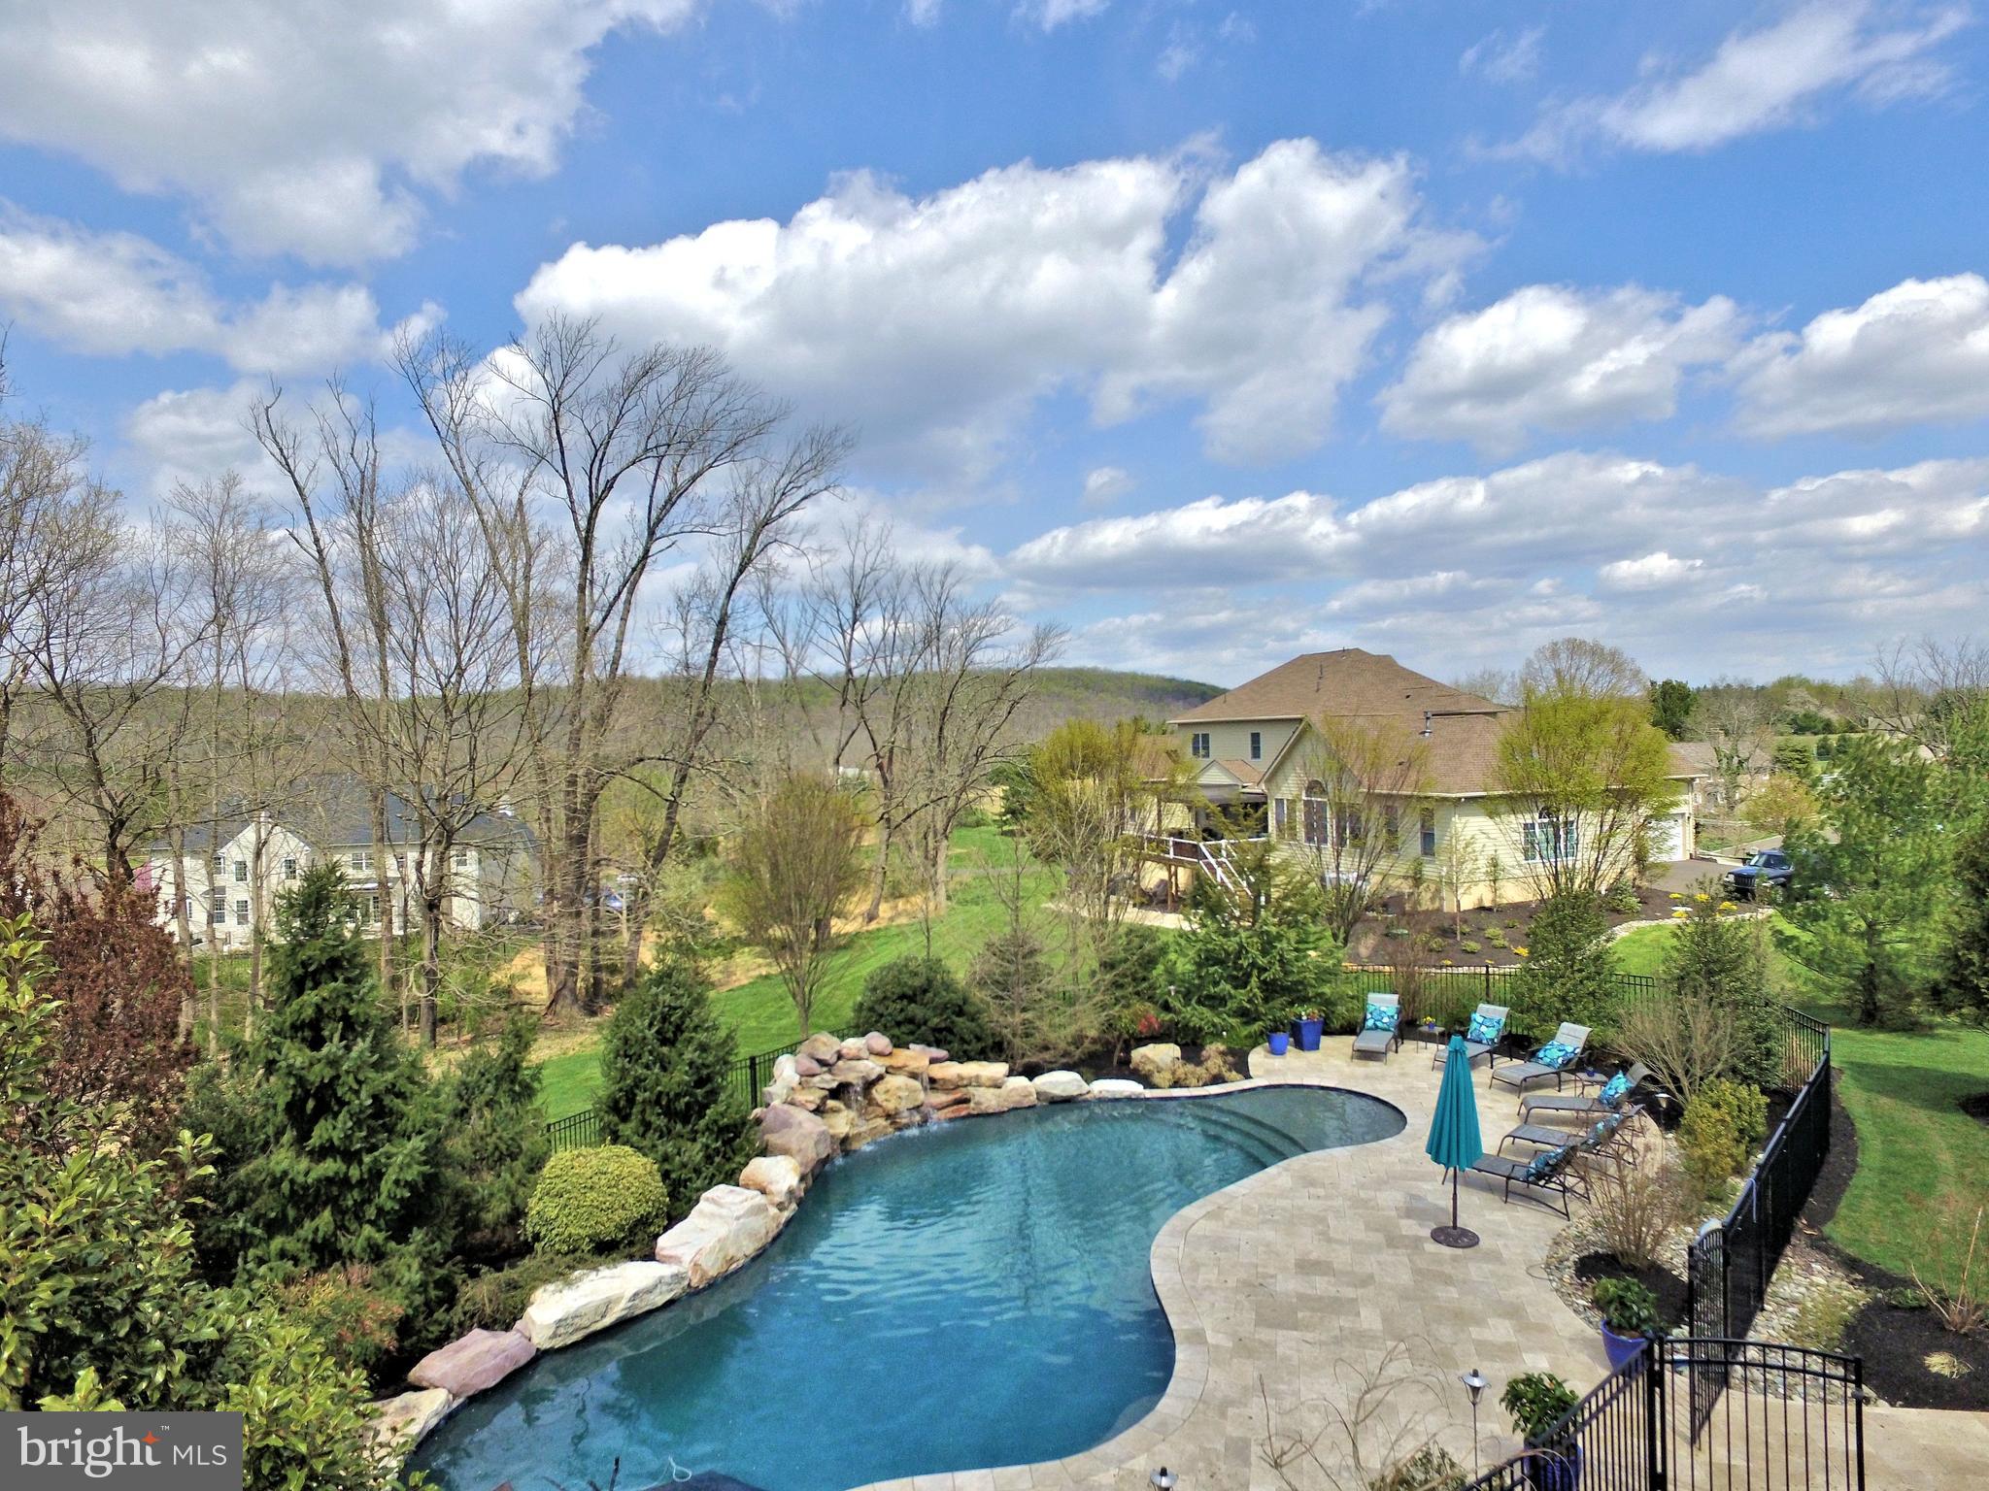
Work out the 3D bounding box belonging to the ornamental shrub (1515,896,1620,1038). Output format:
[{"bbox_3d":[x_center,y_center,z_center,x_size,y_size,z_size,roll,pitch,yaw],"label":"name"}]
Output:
[{"bbox_3d":[11.132,4.390,22.400,2.050,3.053,2.000,-2,1,0],"label":"ornamental shrub"}]

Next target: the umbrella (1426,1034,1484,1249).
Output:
[{"bbox_3d":[5.492,4.619,13.676,0.640,2.400,0.640,-1,0,0],"label":"umbrella"}]

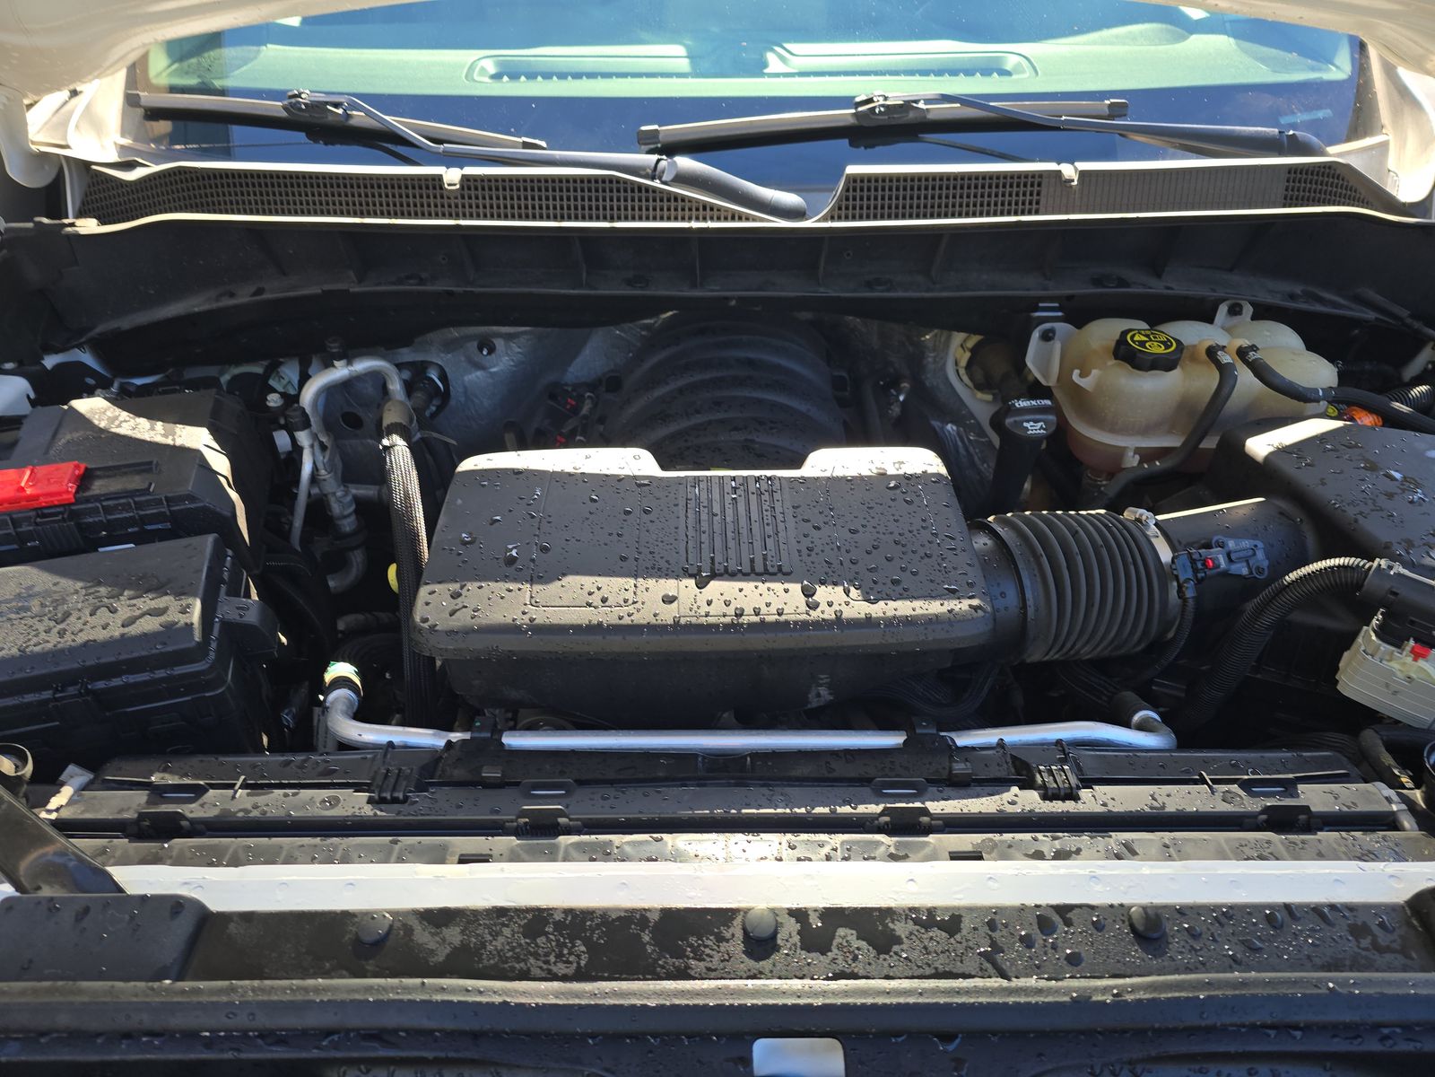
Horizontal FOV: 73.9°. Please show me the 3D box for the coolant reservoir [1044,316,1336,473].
[{"bbox_3d":[0.458,-0.132,0.959,0.275,0.165,0.170,0,40,0],"label":"coolant reservoir"}]

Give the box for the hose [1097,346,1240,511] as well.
[{"bbox_3d":[0.423,-0.100,0.899,0.145,0.110,0.170,0,40,0],"label":"hose"}]

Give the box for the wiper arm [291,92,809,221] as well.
[{"bbox_3d":[-0.199,-0.439,1.080,0.600,0.055,0.065,14,42,7],"label":"wiper arm"}]

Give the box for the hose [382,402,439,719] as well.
[{"bbox_3d":[-0.283,0.014,0.875,0.045,0.050,0.300,-14,73,12],"label":"hose"}]

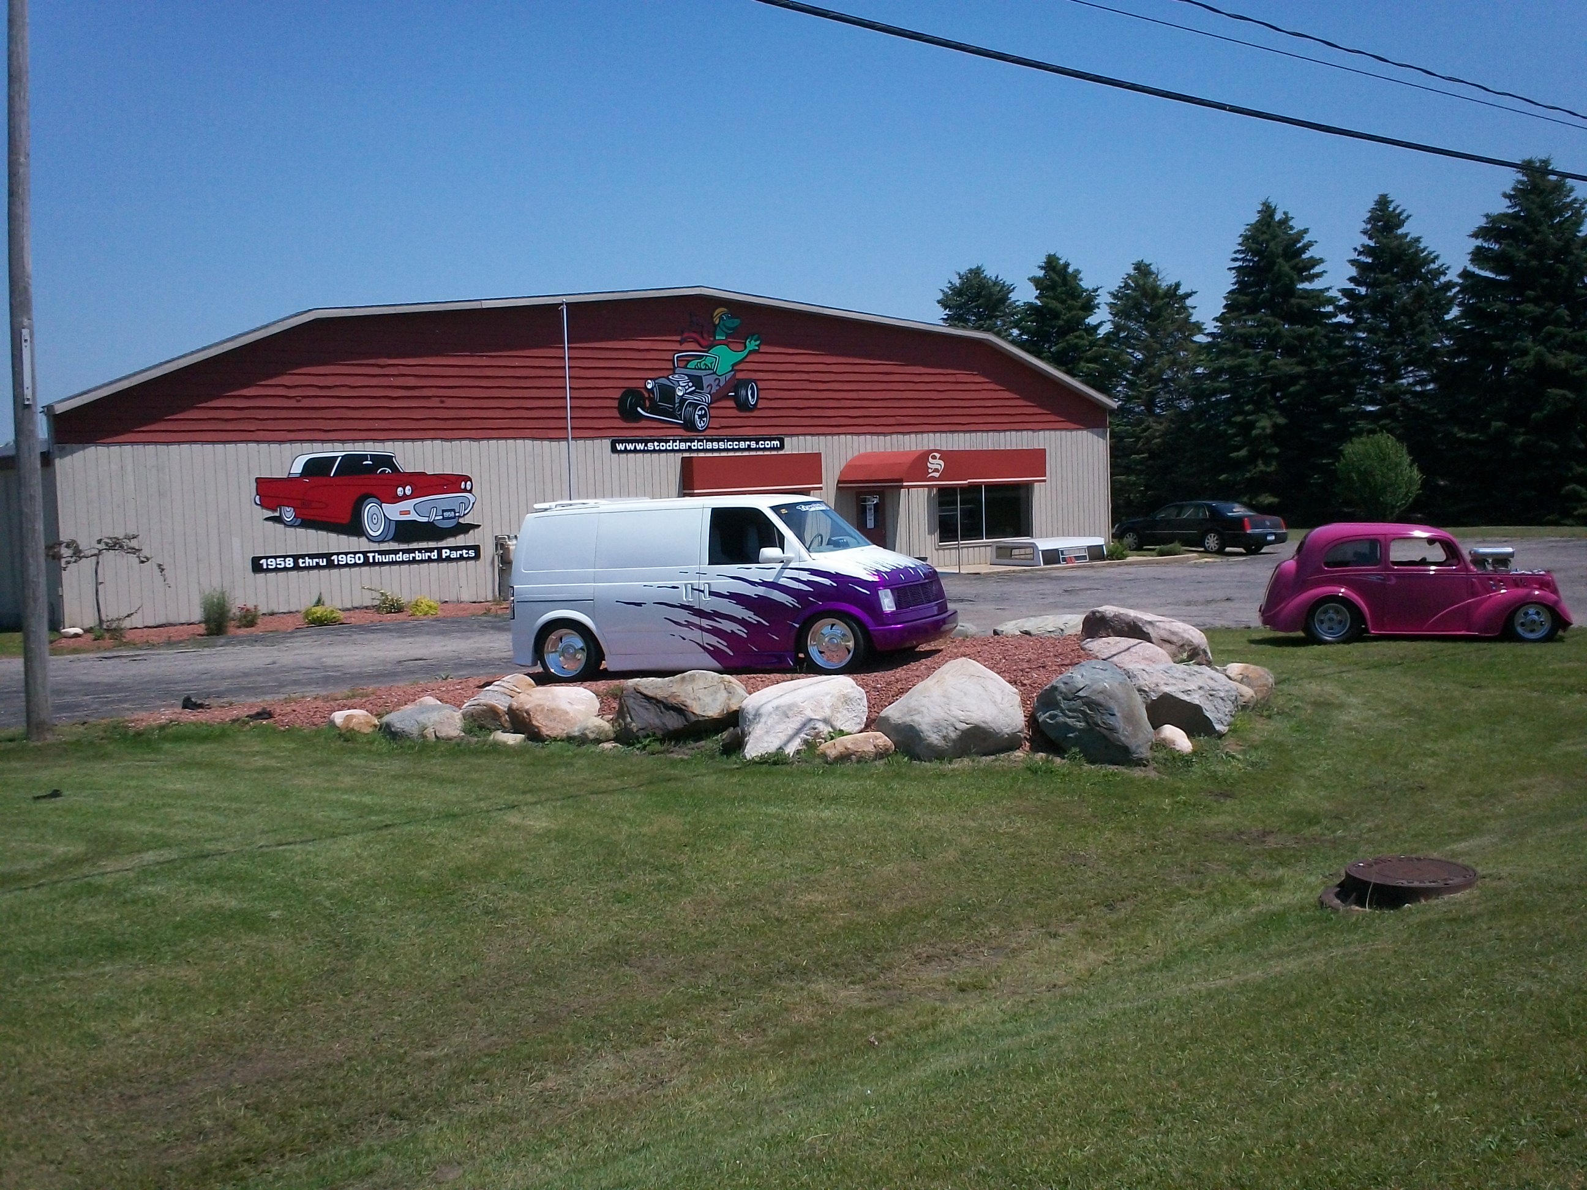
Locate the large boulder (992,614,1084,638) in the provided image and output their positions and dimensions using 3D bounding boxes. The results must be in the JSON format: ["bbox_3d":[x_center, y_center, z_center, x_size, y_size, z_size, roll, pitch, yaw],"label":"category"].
[{"bbox_3d":[2.884,0.424,20.204,1.200,0.360,0.800,-1,4,8],"label":"large boulder"}]

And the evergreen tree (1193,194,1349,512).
[{"bbox_3d":[17.833,-8.743,65.000,5.900,12.000,5.900,-1,5,0],"label":"evergreen tree"}]

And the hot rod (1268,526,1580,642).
[{"bbox_3d":[7.690,-0.197,21.667,3.580,1.440,1.480,0,4,15],"label":"hot rod"}]

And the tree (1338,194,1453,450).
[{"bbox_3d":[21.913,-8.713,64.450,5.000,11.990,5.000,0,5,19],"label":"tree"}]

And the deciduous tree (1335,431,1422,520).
[{"bbox_3d":[20.054,-3.952,59.625,3.000,3.330,3.000,0,5,19],"label":"deciduous tree"}]

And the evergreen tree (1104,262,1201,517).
[{"bbox_3d":[14.477,-8.439,71.000,4.800,10.400,4.800,-1,5,0],"label":"evergreen tree"}]

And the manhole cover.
[{"bbox_3d":[2.926,1.384,8.400,0.740,0.150,0.720,0,5,19],"label":"manhole cover"}]

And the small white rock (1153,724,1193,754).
[{"bbox_3d":[2.896,1.098,13.300,0.330,0.240,0.280,-1,4,12],"label":"small white rock"}]

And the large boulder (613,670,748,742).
[{"bbox_3d":[-1.005,0.947,15.268,1.130,0.580,0.800,-2,4,-4],"label":"large boulder"}]

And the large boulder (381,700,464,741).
[{"bbox_3d":[-3.011,1.022,14.150,0.680,0.320,0.500,-1,5,0],"label":"large boulder"}]

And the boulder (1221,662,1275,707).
[{"bbox_3d":[3.860,0.764,14.800,0.460,0.360,0.420,-1,5,0],"label":"boulder"}]

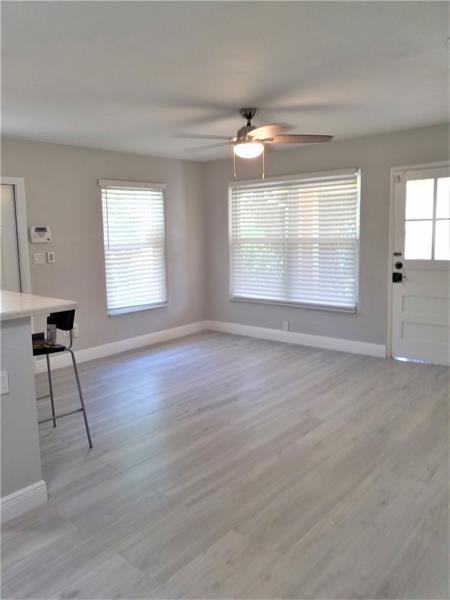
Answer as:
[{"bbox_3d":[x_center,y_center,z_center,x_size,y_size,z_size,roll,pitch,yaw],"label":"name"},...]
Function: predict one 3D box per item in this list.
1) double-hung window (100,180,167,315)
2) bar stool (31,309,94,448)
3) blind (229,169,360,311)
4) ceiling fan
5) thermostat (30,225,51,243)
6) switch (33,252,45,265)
[{"bbox_3d":[-1.098,-0.662,5.669,0.080,1.600,0.970,6,10,40],"label":"double-hung window"},{"bbox_3d":[-1.269,0.527,3.003,0.510,0.980,0.500,6,10,40],"label":"bar stool"},{"bbox_3d":[0.798,-0.720,5.773,1.910,1.590,0.110,6,10,40],"label":"blind"},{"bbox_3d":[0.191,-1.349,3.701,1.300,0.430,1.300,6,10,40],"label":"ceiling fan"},{"bbox_3d":[-1.925,-0.683,4.713,0.035,0.165,0.190,6,10,40],"label":"thermostat"},{"bbox_3d":[-1.948,-0.430,4.731,0.015,0.117,0.115,6,10,40],"label":"switch"}]

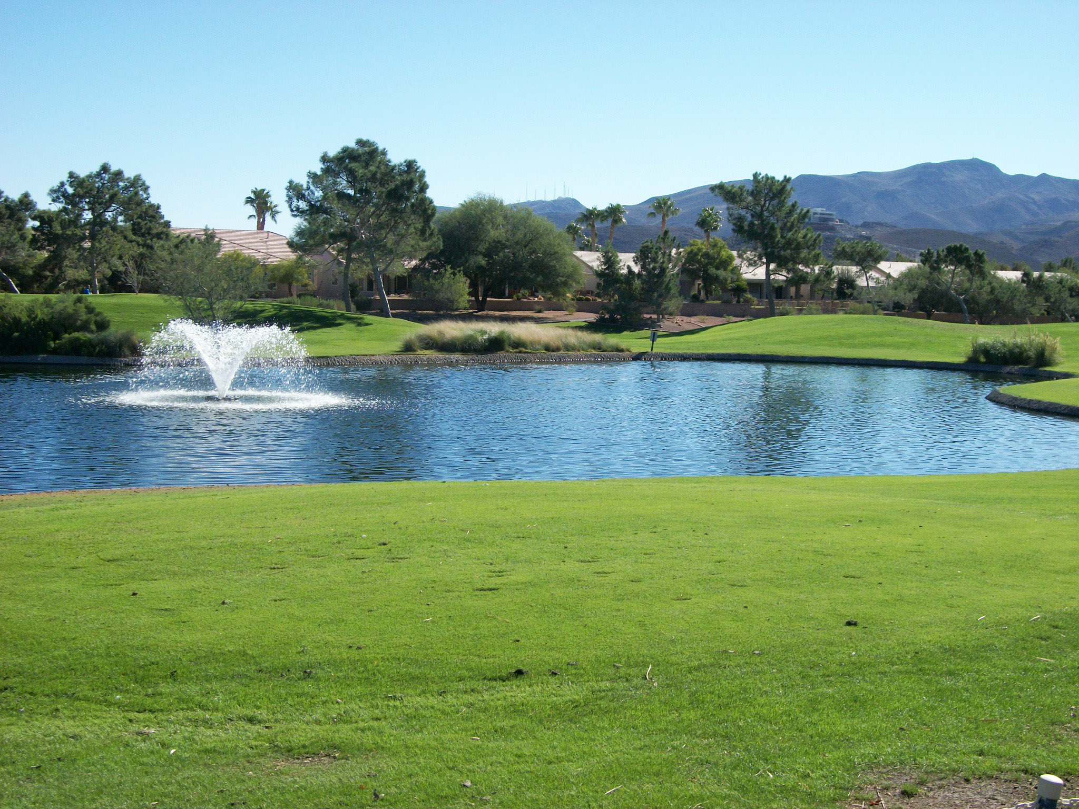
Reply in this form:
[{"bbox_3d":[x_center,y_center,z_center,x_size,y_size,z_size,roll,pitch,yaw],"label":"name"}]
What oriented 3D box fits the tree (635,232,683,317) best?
[{"bbox_3d":[8.755,-9.495,114.000,3.510,6.350,3.340,0,4,0],"label":"tree"}]

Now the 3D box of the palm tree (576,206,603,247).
[{"bbox_3d":[6.500,-19.900,202.460,3.500,11.690,3.500,0,5,2],"label":"palm tree"}]

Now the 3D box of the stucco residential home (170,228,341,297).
[{"bbox_3d":[-23.513,-11.756,129.000,14.500,5.600,11.500,-1,4,-18],"label":"stucco residential home"}]

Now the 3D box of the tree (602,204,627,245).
[{"bbox_3d":[9.670,-20.120,202.480,3.400,12.130,3.400,0,5,3],"label":"tree"}]

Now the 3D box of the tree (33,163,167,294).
[{"bbox_3d":[-31.842,-12.774,113.000,9.720,9.470,9.230,0,4,0],"label":"tree"}]

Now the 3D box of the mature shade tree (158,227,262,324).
[{"bbox_3d":[-17.740,-6.700,84.230,5.900,5.840,5.600,-1,5,-12],"label":"mature shade tree"}]

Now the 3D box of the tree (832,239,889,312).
[{"bbox_3d":[28.470,-11.290,138.270,5.200,6.770,5.000,1,5,12],"label":"tree"}]

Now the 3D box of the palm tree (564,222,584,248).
[{"bbox_3d":[4.860,-20.820,222.410,2.900,10.380,2.900,0,5,1],"label":"palm tree"}]

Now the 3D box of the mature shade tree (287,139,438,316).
[{"bbox_3d":[-11.472,-11.499,101.000,9.780,11.470,9.290,0,4,0],"label":"mature shade tree"}]

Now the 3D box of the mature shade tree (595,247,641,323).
[{"bbox_3d":[5.533,-8.448,110.000,3.510,5.650,3.330,0,4,0],"label":"mature shade tree"}]

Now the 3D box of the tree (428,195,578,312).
[{"bbox_3d":[-3.280,-14.210,146.430,14.400,10.860,13.500,0,5,-1],"label":"tree"}]

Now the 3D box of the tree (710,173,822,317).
[{"bbox_3d":[17.281,-12.229,119.000,8.500,11.010,8.070,0,4,0],"label":"tree"}]

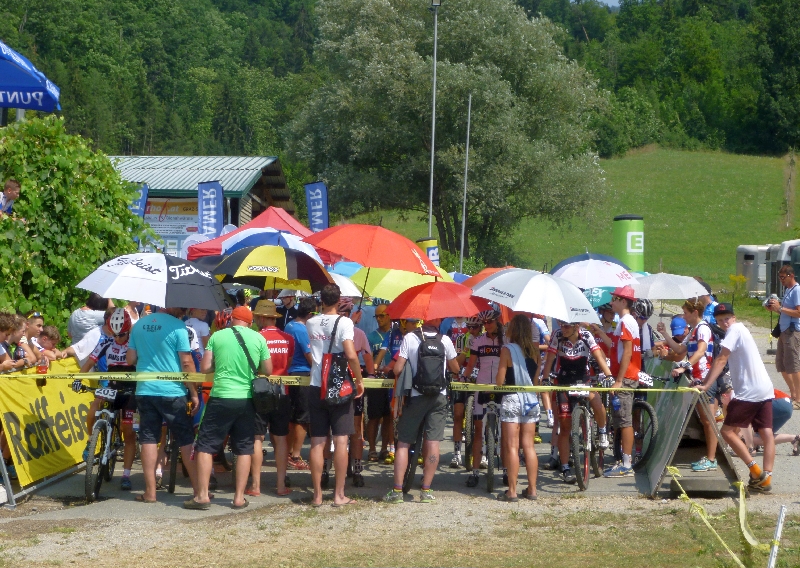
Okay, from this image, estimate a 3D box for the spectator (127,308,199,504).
[{"bbox_3d":[-2.127,1.011,16.563,0.640,1.830,0.450,0,2,-9],"label":"spectator"}]

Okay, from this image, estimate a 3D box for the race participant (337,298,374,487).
[{"bbox_3d":[-0.447,1.040,17.215,0.550,1.740,0.500,0,2,-3],"label":"race participant"}]

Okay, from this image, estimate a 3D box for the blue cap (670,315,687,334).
[{"bbox_3d":[2.927,0.441,19.400,0.175,0.150,0.260,1,37,14],"label":"blue cap"}]

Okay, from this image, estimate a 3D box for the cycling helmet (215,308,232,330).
[{"bbox_3d":[-1.652,0.336,17.500,0.210,0.180,0.270,0,2,-18],"label":"cycling helmet"}]

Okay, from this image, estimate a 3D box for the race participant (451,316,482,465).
[{"bbox_3d":[0.722,1.127,19.200,0.550,1.590,0.580,0,-1,6],"label":"race participant"}]

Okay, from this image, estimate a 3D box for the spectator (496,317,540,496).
[{"bbox_3d":[1.066,1.111,16.667,0.440,1.660,0.360,0,2,0],"label":"spectator"}]

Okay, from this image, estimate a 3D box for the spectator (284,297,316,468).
[{"bbox_3d":[-0.986,1.006,18.700,0.500,1.760,0.450,-1,-1,38],"label":"spectator"}]

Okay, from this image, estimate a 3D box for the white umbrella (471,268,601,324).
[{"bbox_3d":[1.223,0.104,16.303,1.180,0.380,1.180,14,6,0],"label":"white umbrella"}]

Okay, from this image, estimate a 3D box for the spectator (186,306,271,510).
[{"bbox_3d":[-1.388,1.005,15.050,0.650,1.660,0.500,0,-1,-6],"label":"spectator"}]

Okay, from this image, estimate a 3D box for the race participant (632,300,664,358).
[{"bbox_3d":[2.489,0.997,18.900,0.560,1.690,0.520,0,-1,6],"label":"race participant"}]

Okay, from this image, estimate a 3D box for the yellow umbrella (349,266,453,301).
[{"bbox_3d":[0.028,-0.028,21.000,1.200,0.500,1.200,0,16,0],"label":"yellow umbrella"}]

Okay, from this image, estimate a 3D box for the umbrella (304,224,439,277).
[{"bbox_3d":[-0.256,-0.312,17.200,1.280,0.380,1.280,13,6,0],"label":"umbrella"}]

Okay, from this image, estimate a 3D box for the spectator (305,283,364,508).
[{"bbox_3d":[-0.545,0.914,15.150,0.540,1.820,0.440,0,-1,3],"label":"spectator"}]

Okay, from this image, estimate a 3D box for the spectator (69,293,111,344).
[{"bbox_3d":[-2.966,0.903,17.865,0.520,1.650,0.400,2,3,18],"label":"spectator"}]

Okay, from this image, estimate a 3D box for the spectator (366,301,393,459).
[{"bbox_3d":[-0.154,1.030,18.867,0.500,1.630,0.380,1,2,14],"label":"spectator"}]

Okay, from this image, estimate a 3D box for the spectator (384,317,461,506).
[{"bbox_3d":[0.187,0.995,15.714,0.620,1.730,0.500,1,2,-5],"label":"spectator"}]

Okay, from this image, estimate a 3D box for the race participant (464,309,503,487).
[{"bbox_3d":[0.839,1.002,16.866,0.520,1.640,0.500,1,2,0],"label":"race participant"}]

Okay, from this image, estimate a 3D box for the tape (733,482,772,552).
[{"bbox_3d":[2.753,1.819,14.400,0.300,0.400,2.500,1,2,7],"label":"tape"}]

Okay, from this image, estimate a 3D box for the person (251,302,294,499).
[{"bbox_3d":[-1.114,0.985,15.900,0.520,1.700,0.420,0,-1,-6],"label":"person"}]

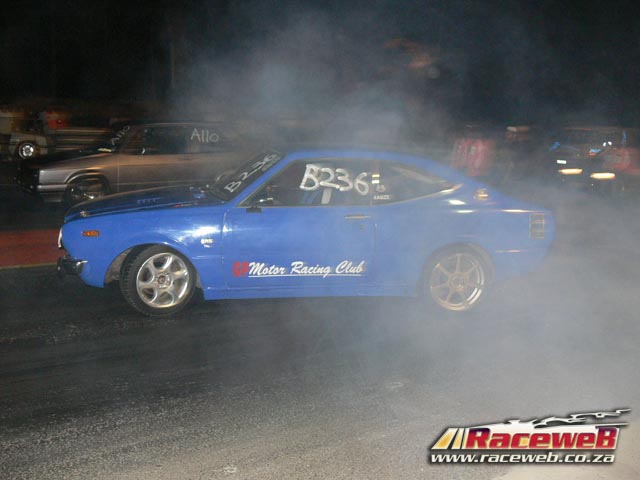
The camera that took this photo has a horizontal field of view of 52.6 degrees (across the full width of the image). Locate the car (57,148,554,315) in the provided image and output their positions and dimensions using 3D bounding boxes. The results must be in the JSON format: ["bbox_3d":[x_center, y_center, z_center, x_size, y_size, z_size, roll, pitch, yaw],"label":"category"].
[{"bbox_3d":[-0.101,-0.172,5.746,3.980,1.310,1.590,0,11,-12],"label":"car"}]

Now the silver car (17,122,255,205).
[{"bbox_3d":[-2.780,-1.217,10.583,3.950,1.380,1.630,-5,13,-35],"label":"silver car"}]

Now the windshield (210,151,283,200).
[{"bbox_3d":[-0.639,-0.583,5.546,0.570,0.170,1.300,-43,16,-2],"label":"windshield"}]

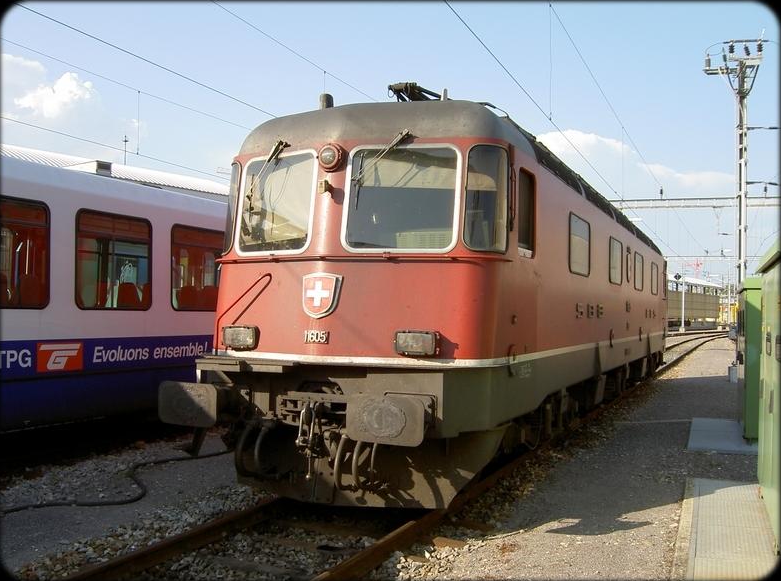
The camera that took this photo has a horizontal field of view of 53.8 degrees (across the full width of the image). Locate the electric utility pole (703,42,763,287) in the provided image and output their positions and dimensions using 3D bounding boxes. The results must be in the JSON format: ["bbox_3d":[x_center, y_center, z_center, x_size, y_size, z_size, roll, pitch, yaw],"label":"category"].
[{"bbox_3d":[16.376,-4.402,36.651,2.800,15.000,1.000,0,-2,6],"label":"electric utility pole"}]

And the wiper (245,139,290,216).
[{"bbox_3d":[-1.139,-1.049,7.145,0.504,0.689,0.100,-1,-11,40],"label":"wiper"}]

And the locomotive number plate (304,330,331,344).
[{"bbox_3d":[-0.619,0.394,6.501,0.240,0.110,0.030,-1,-2,25],"label":"locomotive number plate"}]

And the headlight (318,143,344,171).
[{"bbox_3d":[-0.516,-1.158,6.755,0.215,0.215,0.140,-1,-2,25],"label":"headlight"}]

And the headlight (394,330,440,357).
[{"bbox_3d":[0.227,0.427,6.276,0.360,0.210,0.110,-1,-2,25],"label":"headlight"}]

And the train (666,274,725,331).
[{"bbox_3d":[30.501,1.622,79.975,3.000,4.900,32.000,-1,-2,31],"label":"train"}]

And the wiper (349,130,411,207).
[{"bbox_3d":[-0.082,-1.048,6.577,0.507,0.705,0.100,0,-10,9],"label":"wiper"}]

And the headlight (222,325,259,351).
[{"bbox_3d":[-1.345,0.441,6.999,0.350,0.210,0.110,-1,-2,25],"label":"headlight"}]

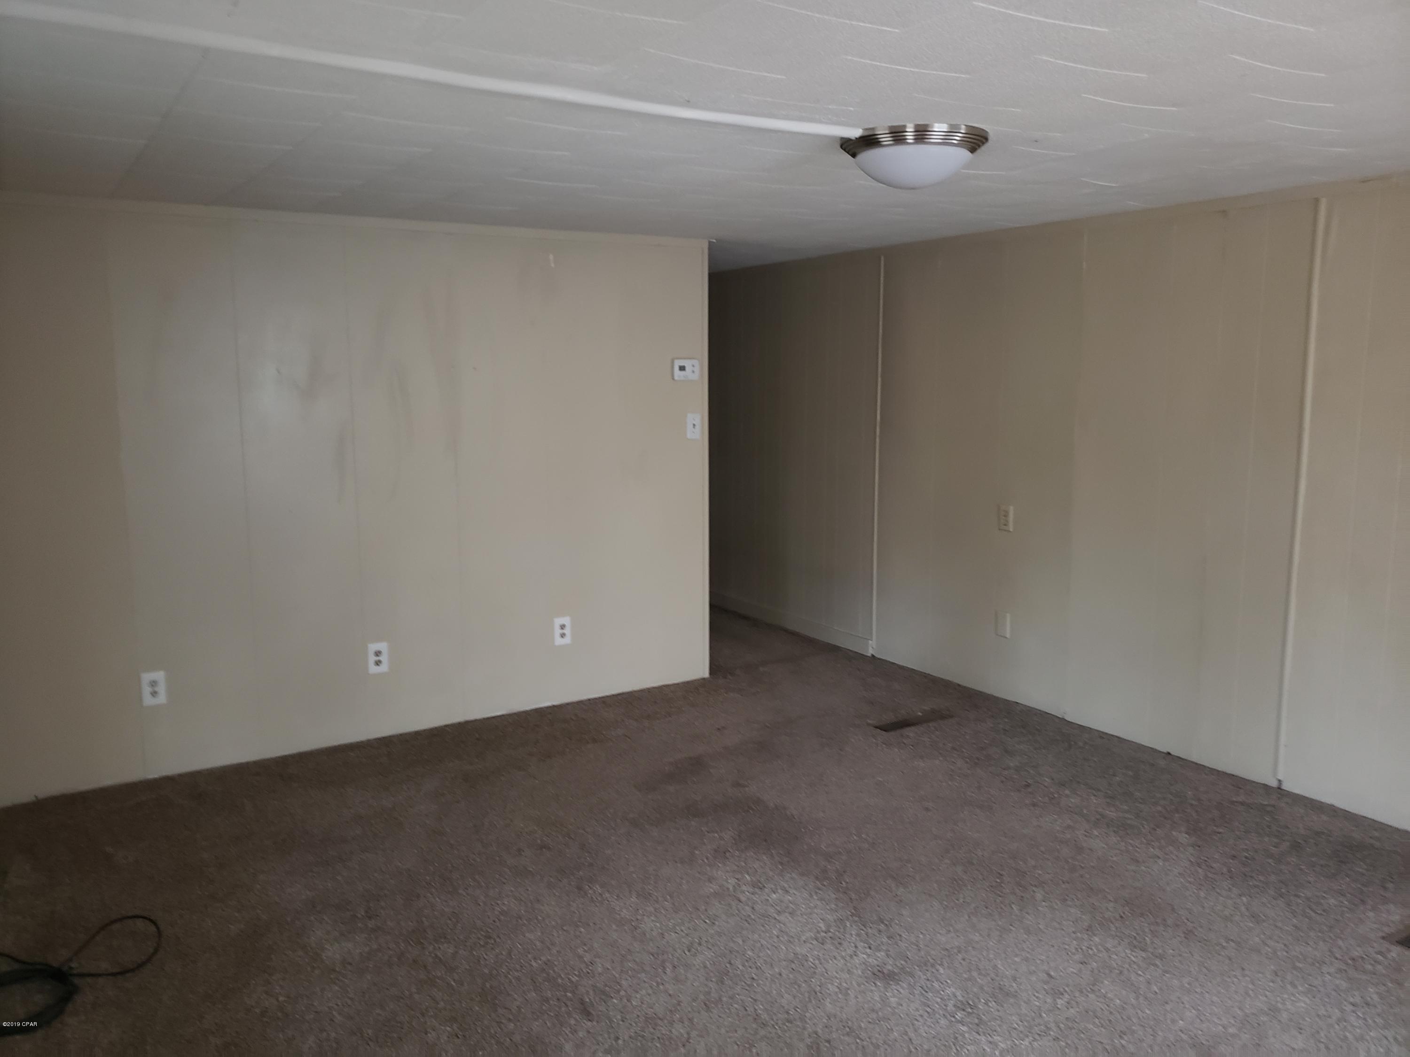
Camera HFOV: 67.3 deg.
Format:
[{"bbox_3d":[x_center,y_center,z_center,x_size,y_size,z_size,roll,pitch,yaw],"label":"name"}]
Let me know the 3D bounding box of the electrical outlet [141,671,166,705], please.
[{"bbox_3d":[-1.976,0.573,3.798,0.075,0.119,0.010,-5,9,-33],"label":"electrical outlet"}]

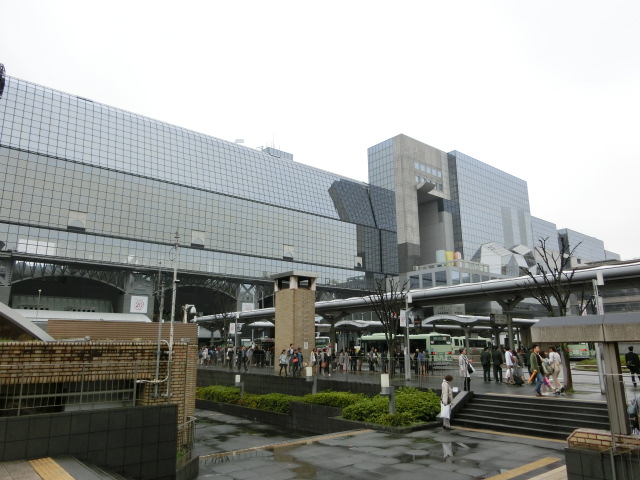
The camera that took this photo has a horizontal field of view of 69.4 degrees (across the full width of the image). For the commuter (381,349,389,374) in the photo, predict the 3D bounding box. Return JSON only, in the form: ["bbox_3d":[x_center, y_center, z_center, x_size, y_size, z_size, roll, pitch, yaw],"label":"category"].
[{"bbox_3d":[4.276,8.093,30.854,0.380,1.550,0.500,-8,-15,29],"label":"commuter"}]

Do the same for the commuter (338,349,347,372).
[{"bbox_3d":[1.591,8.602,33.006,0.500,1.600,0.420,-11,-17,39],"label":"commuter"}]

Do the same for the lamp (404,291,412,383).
[{"bbox_3d":[4.634,5.102,24.334,0.420,4.500,0.320,-2,-13,5],"label":"lamp"}]

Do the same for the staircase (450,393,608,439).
[{"bbox_3d":[6.981,5.580,14.670,1.900,0.830,5.200,11,-17,-42],"label":"staircase"}]

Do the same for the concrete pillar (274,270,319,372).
[{"bbox_3d":[-1.689,5.809,32.666,2.300,6.950,2.300,11,-18,-42],"label":"concrete pillar"}]

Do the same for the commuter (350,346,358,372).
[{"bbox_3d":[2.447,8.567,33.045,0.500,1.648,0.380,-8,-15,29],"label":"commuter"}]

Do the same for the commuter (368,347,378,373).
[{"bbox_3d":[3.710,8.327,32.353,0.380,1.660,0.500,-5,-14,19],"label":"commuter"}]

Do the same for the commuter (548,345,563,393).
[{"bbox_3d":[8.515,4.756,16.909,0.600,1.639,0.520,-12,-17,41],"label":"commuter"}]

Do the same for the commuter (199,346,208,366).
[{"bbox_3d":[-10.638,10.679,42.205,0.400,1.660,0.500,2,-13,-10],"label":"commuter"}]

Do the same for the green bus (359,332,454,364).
[{"bbox_3d":[7.985,10.599,44.814,2.500,3.000,10.500,7,-15,-29],"label":"green bus"}]

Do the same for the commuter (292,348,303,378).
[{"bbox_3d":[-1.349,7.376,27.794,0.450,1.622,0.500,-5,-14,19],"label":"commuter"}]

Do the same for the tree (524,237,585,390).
[{"bbox_3d":[9.559,2.885,18.536,2.500,6.150,2.400,-7,-14,26],"label":"tree"}]

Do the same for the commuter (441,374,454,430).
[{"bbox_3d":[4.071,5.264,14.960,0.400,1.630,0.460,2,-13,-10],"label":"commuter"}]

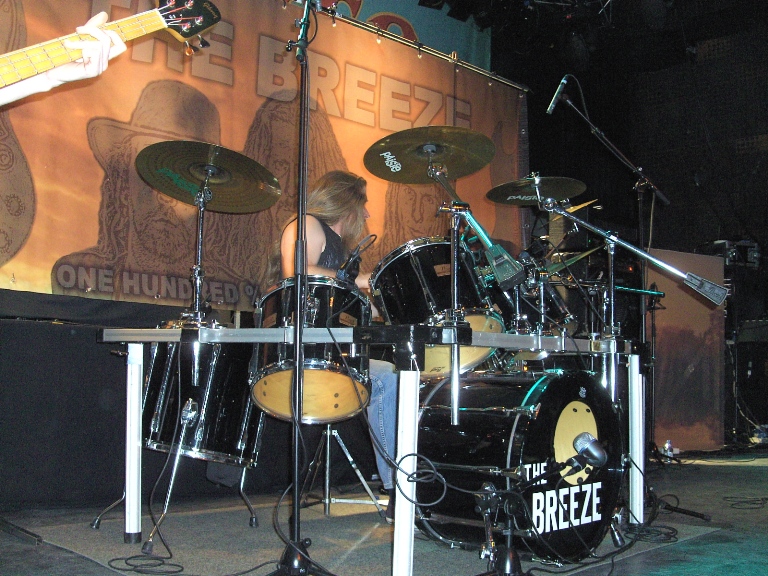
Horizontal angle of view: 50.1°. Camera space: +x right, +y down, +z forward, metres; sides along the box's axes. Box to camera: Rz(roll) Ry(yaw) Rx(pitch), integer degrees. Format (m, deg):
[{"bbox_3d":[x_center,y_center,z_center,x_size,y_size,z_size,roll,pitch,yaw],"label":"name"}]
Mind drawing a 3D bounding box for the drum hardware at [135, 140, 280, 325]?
[{"bbox_3d":[-0.575,-0.178,2.690,0.480,0.610,0.450,1,-5,0],"label":"drum hardware"}]

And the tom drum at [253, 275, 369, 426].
[{"bbox_3d":[-0.242,0.214,2.795,0.385,0.345,0.385,-1,-36,0],"label":"tom drum"}]

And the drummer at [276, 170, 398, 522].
[{"bbox_3d":[-0.130,0.225,3.270,0.700,1.370,0.560,-1,-5,23],"label":"drummer"}]

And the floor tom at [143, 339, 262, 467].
[{"bbox_3d":[-0.615,0.380,2.930,0.430,0.440,0.430,11,-14,0],"label":"floor tom"}]

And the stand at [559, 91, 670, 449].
[{"bbox_3d":[1.020,0.016,3.500,0.580,1.700,0.450,2,-5,-17],"label":"stand"}]

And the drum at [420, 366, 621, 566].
[{"bbox_3d":[0.426,0.564,2.685,0.470,0.595,0.595,-4,-7,44],"label":"drum"}]

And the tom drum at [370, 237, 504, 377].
[{"bbox_3d":[0.177,0.070,2.730,0.375,0.305,0.375,-18,-39,0],"label":"tom drum"}]

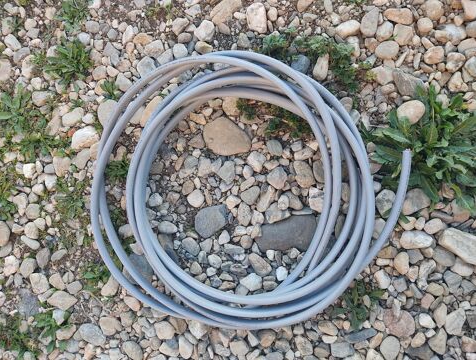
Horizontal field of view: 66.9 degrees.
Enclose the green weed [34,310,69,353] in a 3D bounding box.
[{"bbox_3d":[-0.504,0.409,0.977,0.075,0.040,0.114,0,76,0],"label":"green weed"}]

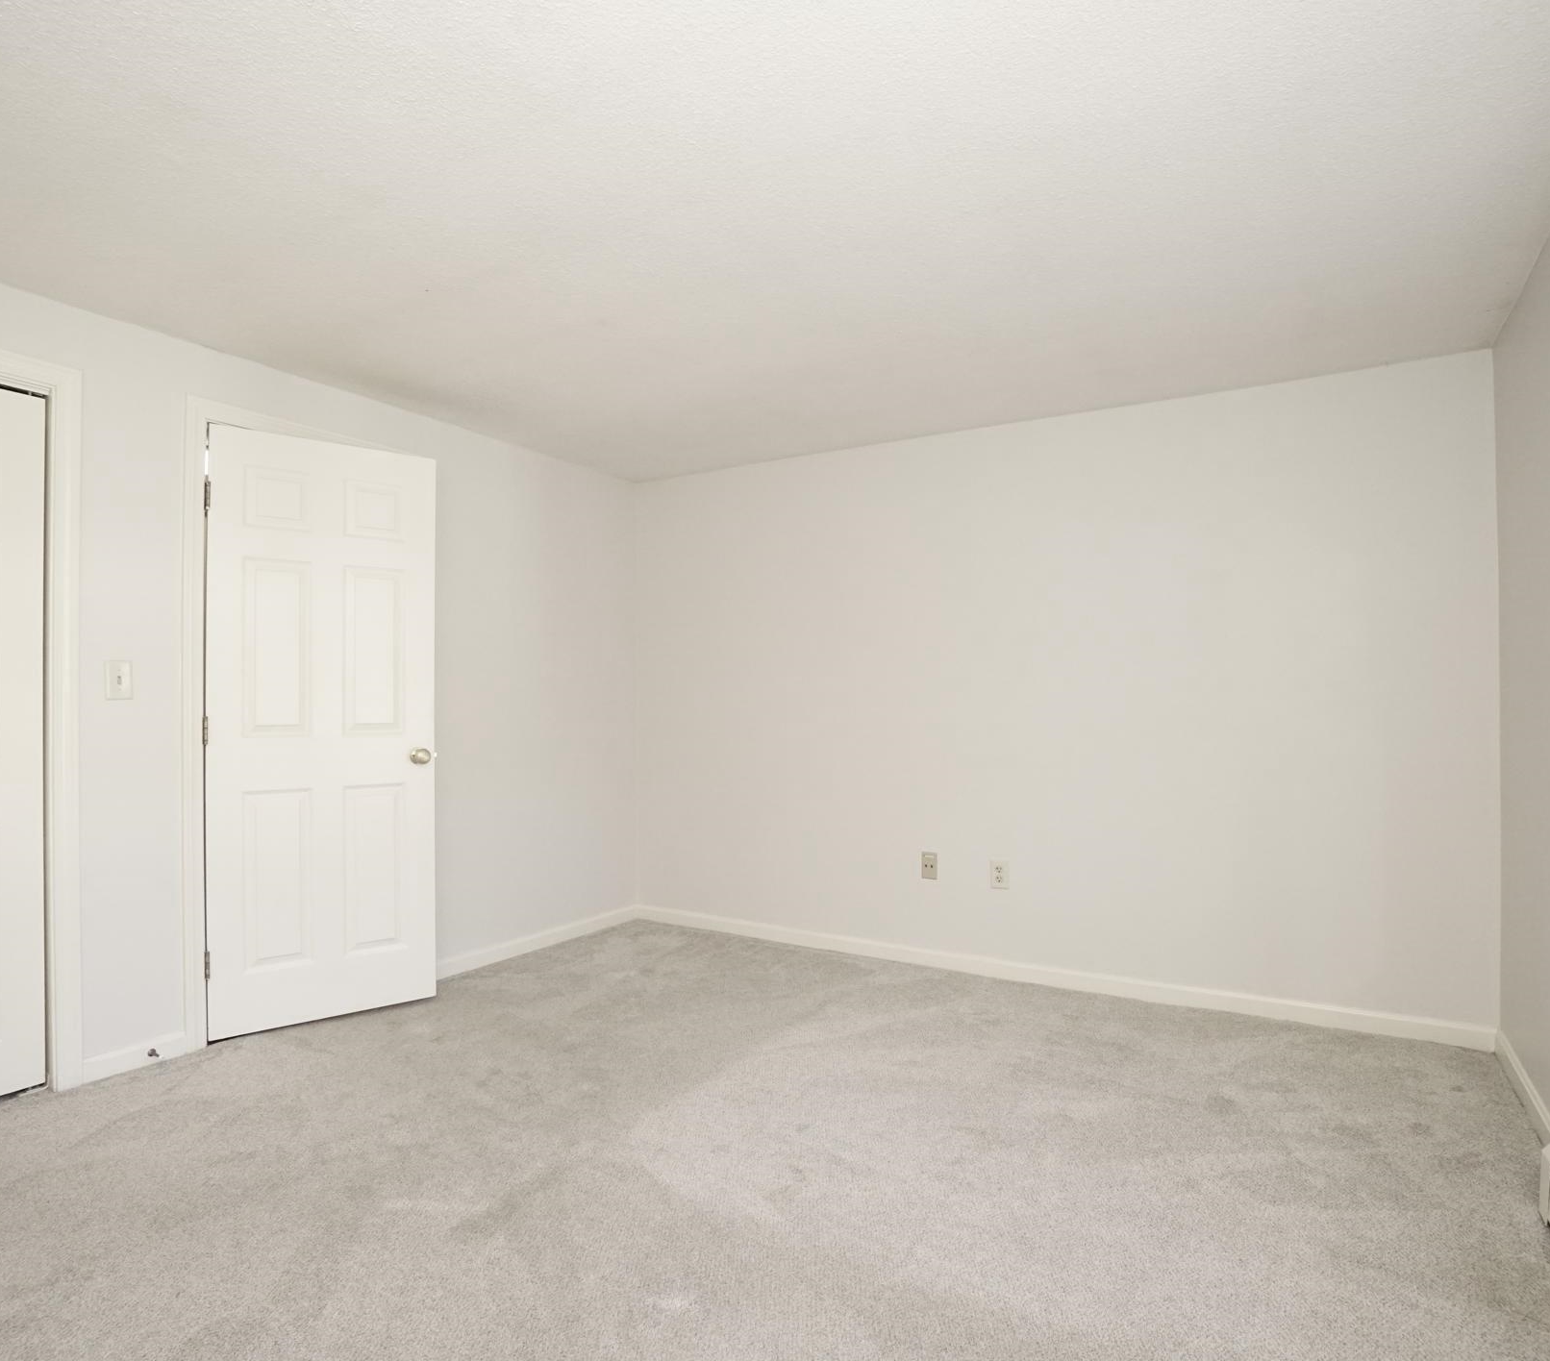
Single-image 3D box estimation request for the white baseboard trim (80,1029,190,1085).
[{"bbox_3d":[-1.987,1.169,2.642,0.018,0.072,0.268,-1,-1,33],"label":"white baseboard trim"}]

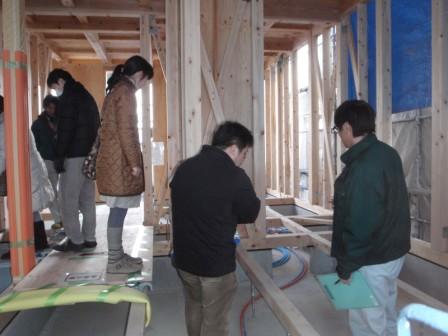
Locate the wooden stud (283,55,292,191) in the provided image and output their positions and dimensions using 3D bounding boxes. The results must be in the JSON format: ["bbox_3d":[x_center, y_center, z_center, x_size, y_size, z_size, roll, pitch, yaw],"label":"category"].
[{"bbox_3d":[1.272,-0.839,7.344,0.105,2.780,0.065,-2,3,-10],"label":"wooden stud"}]

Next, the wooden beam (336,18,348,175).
[{"bbox_3d":[1.610,-0.671,4.918,0.116,2.669,0.111,-1,3,-10],"label":"wooden beam"}]

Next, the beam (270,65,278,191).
[{"bbox_3d":[1.119,-0.881,8.204,0.105,2.780,0.065,-2,3,-10],"label":"beam"}]

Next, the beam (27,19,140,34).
[{"bbox_3d":[-2.037,-2.122,5.308,1.630,0.225,0.115,-2,3,-10],"label":"beam"}]

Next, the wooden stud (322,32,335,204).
[{"bbox_3d":[1.588,-0.727,5.567,0.105,2.730,0.065,-2,3,-10],"label":"wooden stud"}]

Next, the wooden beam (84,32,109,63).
[{"bbox_3d":[-2.045,-2.004,5.950,0.116,0.121,1.889,-1,3,-10],"label":"wooden beam"}]

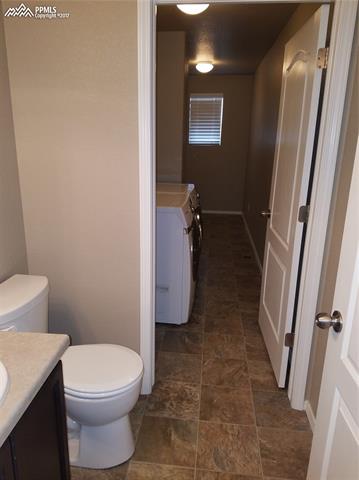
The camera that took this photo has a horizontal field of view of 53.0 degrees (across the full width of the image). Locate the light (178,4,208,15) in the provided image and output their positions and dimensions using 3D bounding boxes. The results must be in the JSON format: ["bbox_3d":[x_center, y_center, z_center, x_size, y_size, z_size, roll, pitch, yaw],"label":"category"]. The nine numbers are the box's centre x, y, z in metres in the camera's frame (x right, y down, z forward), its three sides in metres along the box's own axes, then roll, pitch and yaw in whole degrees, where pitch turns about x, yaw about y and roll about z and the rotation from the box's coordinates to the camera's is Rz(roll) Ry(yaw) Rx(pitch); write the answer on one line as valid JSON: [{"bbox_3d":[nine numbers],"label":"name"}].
[{"bbox_3d":[0.104,-1.743,2.650,0.270,0.130,0.270,3,17,5],"label":"light"}]

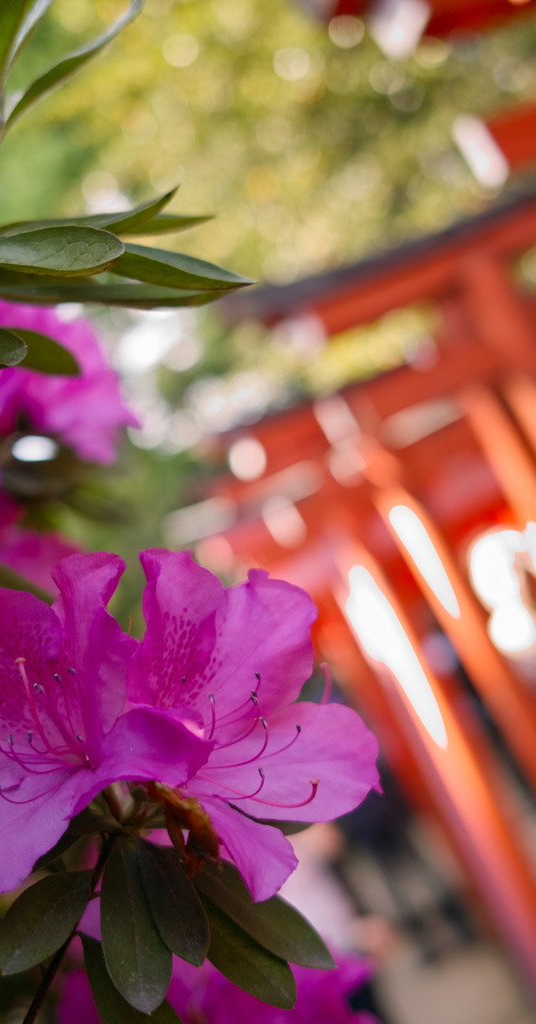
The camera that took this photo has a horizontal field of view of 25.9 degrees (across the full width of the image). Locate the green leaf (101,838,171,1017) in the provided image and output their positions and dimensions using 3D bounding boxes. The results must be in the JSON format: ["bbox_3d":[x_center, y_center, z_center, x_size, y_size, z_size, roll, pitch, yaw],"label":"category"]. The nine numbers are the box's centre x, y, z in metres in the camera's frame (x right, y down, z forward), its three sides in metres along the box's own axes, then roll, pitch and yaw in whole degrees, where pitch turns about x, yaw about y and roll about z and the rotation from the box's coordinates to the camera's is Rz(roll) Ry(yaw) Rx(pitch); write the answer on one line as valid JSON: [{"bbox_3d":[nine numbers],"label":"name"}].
[{"bbox_3d":[-0.041,0.126,0.358,0.021,0.054,0.007,-13,-25,2],"label":"green leaf"}]

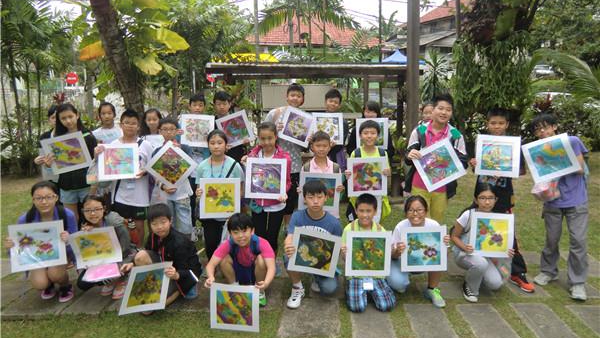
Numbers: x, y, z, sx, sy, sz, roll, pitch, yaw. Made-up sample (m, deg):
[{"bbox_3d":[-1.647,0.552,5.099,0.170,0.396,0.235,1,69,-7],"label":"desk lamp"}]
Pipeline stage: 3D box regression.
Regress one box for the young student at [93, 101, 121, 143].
[{"bbox_3d":[-1.874,0.079,4.164,0.380,1.489,0.270,-2,9,-11],"label":"young student"}]

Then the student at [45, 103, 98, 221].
[{"bbox_3d":[-1.965,0.189,3.698,0.450,1.524,0.360,-2,10,-11],"label":"student"}]

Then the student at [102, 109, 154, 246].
[{"bbox_3d":[-1.435,0.196,3.610,0.480,1.427,0.400,-2,9,-11],"label":"student"}]

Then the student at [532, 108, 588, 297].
[{"bbox_3d":[2.092,0.272,3.366,0.440,1.470,0.380,5,11,32],"label":"student"}]

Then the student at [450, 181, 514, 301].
[{"bbox_3d":[1.428,0.565,3.318,0.440,0.920,0.500,-5,11,-24],"label":"student"}]

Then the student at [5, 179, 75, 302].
[{"bbox_3d":[-1.968,0.635,3.204,0.450,0.930,0.540,-4,10,-20],"label":"student"}]

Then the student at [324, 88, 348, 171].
[{"bbox_3d":[0.356,-0.078,4.559,0.460,1.580,0.340,1,10,3],"label":"student"}]

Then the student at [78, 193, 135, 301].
[{"bbox_3d":[-1.506,0.604,3.361,0.450,0.828,0.500,-2,10,-8],"label":"student"}]

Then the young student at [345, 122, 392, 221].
[{"bbox_3d":[0.595,0.261,3.736,0.440,1.369,0.360,1,10,3],"label":"young student"}]

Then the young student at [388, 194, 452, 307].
[{"bbox_3d":[0.948,0.620,3.300,0.450,0.840,0.550,0,10,6],"label":"young student"}]

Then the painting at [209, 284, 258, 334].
[{"bbox_3d":[-0.429,0.924,2.760,0.315,0.315,0.015,2,9,0],"label":"painting"}]

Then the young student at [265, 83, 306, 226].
[{"bbox_3d":[-0.109,0.002,4.078,0.460,1.666,0.360,-1,9,-6],"label":"young student"}]

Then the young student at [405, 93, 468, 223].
[{"bbox_3d":[1.109,0.147,3.499,0.500,1.557,0.380,1,9,9],"label":"young student"}]

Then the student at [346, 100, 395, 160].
[{"bbox_3d":[0.734,0.055,4.269,0.450,1.480,0.320,0,10,3],"label":"student"}]

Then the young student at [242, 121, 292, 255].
[{"bbox_3d":[-0.269,0.326,3.440,0.420,1.410,0.340,-1,10,-3],"label":"young student"}]

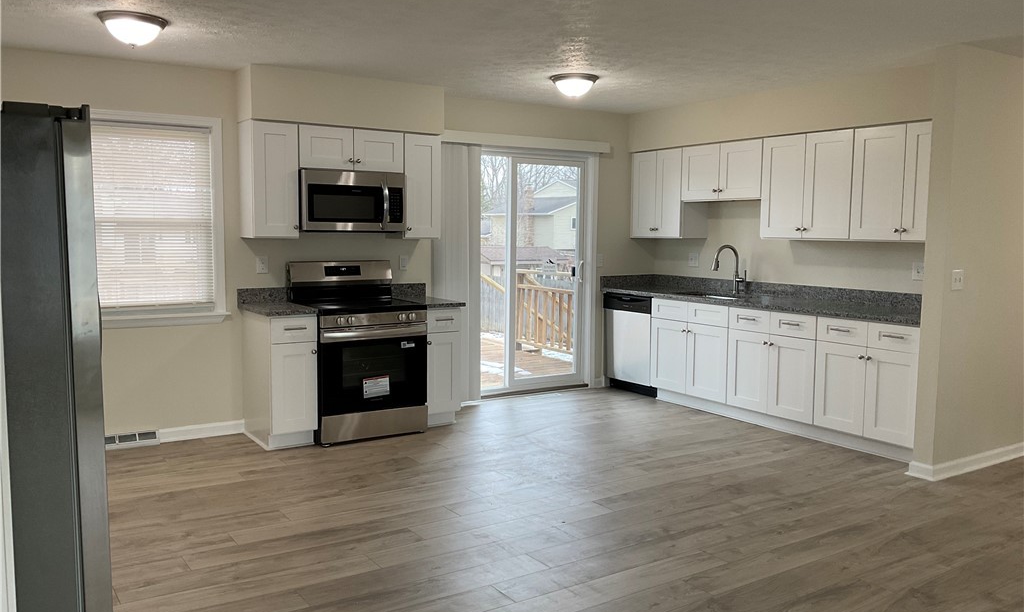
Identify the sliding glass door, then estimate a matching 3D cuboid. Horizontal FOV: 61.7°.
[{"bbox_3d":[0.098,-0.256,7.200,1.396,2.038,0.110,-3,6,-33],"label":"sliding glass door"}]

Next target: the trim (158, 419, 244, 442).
[{"bbox_3d":[-2.098,0.852,5.818,0.558,0.082,0.016,-3,6,-33],"label":"trim"}]

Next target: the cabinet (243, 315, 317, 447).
[{"bbox_3d":[-1.564,0.470,5.767,0.309,0.861,0.626,-3,6,-33],"label":"cabinet"}]

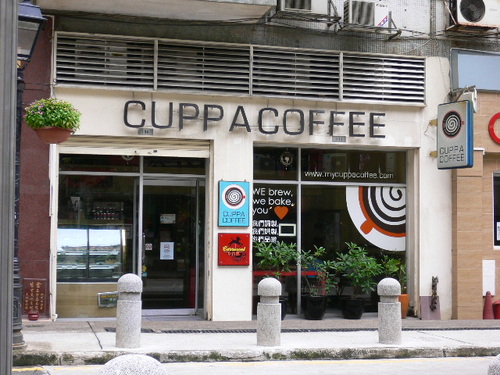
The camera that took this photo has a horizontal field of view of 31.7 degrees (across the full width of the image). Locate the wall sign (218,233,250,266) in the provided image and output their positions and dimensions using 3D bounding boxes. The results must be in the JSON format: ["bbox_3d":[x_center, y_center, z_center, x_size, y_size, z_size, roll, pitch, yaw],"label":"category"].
[{"bbox_3d":[-0.236,0.955,13.488,0.490,0.501,0.040,1,-4,-16],"label":"wall sign"}]

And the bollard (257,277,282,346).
[{"bbox_3d":[0.243,1.613,11.408,0.312,0.875,0.312,0,-3,0],"label":"bollard"}]

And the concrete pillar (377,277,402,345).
[{"bbox_3d":[1.747,1.539,11.000,0.290,0.815,0.290,0,-3,0],"label":"concrete pillar"}]

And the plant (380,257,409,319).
[{"bbox_3d":[2.472,1.678,15.034,0.359,1.091,0.380,1,-3,-16],"label":"plant"}]

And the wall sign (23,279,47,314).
[{"bbox_3d":[-3.099,1.574,12.702,0.336,0.516,0.050,1,-4,-16],"label":"wall sign"}]

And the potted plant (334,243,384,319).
[{"bbox_3d":[1.737,1.489,14.082,0.770,1.217,0.700,1,-4,-16],"label":"potted plant"}]

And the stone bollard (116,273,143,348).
[{"bbox_3d":[-1.419,1.452,10.400,0.290,0.866,0.290,1,-4,-16],"label":"stone bollard"}]

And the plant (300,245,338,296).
[{"bbox_3d":[1.168,1.378,14.641,0.551,0.851,0.500,1,-3,-16],"label":"plant"}]

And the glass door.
[{"bbox_3d":[-1.252,0.948,14.202,0.988,2.192,0.080,1,-3,-16],"label":"glass door"}]

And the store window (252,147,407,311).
[{"bbox_3d":[1.321,0.686,14.376,2.693,2.720,0.120,1,-4,-16],"label":"store window"}]

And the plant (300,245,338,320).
[{"bbox_3d":[1.167,1.564,14.631,0.550,1.222,0.500,1,-3,-16],"label":"plant"}]

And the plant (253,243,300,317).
[{"bbox_3d":[0.439,1.506,14.455,0.624,1.262,0.550,1,-3,-16],"label":"plant"}]

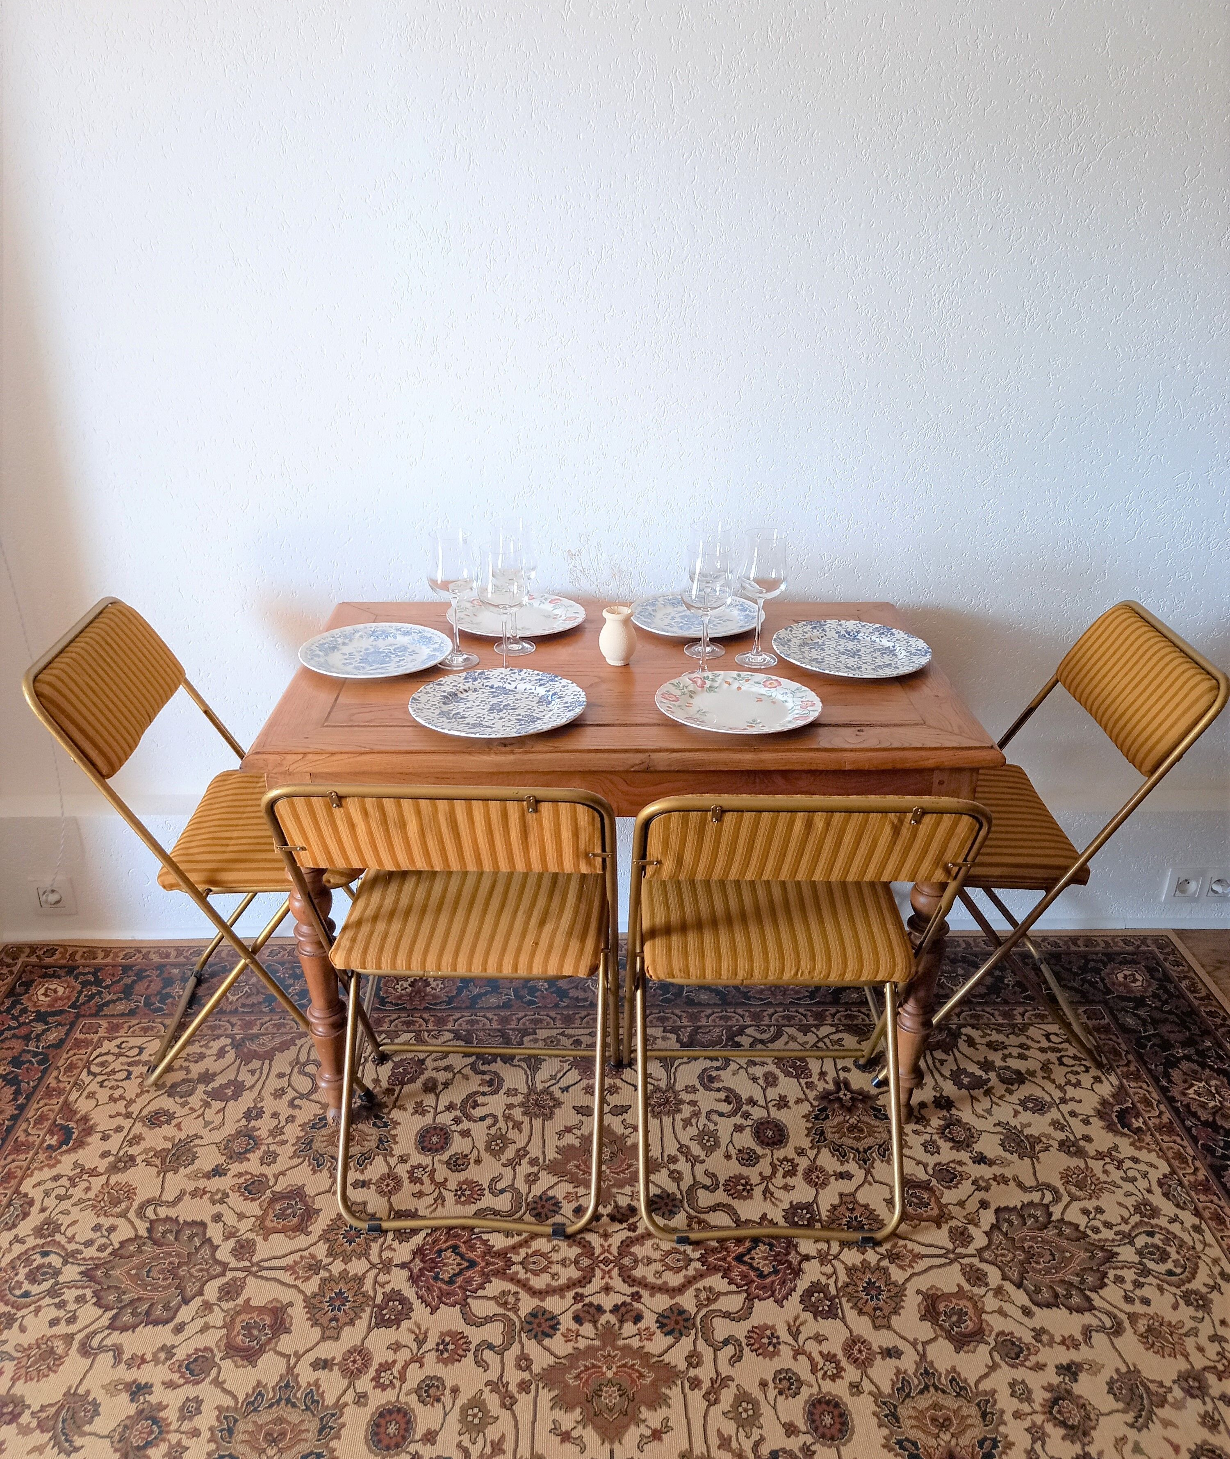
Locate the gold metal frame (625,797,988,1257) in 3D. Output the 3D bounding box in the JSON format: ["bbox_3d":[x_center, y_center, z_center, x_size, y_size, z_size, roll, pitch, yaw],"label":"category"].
[{"bbox_3d":[0.244,0.350,1.822,0.458,0.803,0.500,0,24,-1],"label":"gold metal frame"}]

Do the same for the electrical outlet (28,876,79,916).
[{"bbox_3d":[-1.197,0.356,2.524,0.086,0.088,0.020,0,24,-1],"label":"electrical outlet"}]

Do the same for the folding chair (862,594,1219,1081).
[{"bbox_3d":[0.711,0.196,2.171,0.500,0.803,0.458,0,24,0],"label":"folding chair"}]

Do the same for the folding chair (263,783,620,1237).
[{"bbox_3d":[-0.223,0.341,1.839,0.458,0.803,0.500,1,24,1],"label":"folding chair"}]

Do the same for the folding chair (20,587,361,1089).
[{"bbox_3d":[-0.671,0.206,2.140,0.500,0.803,0.458,-1,24,-2],"label":"folding chair"}]

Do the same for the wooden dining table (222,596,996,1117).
[{"bbox_3d":[0.008,0.230,2.166,1.085,0.745,0.688,0,24,-1],"label":"wooden dining table"}]

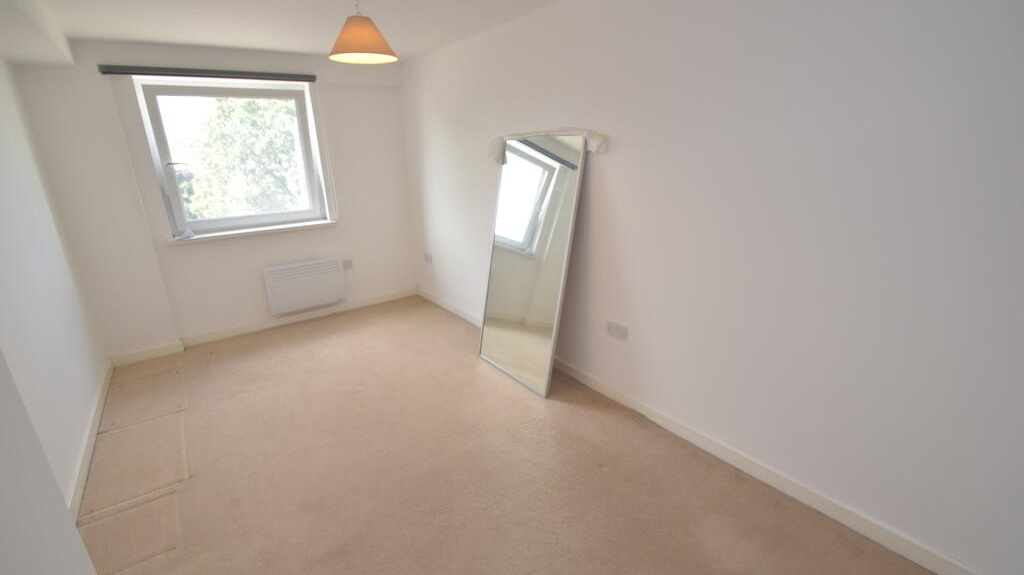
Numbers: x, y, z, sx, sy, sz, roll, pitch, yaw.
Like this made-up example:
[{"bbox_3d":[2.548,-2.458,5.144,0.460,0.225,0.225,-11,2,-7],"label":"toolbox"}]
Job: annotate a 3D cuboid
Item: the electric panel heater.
[{"bbox_3d":[-1.901,-0.021,3.943,0.640,0.427,0.085,-14,22,-36],"label":"electric panel heater"}]

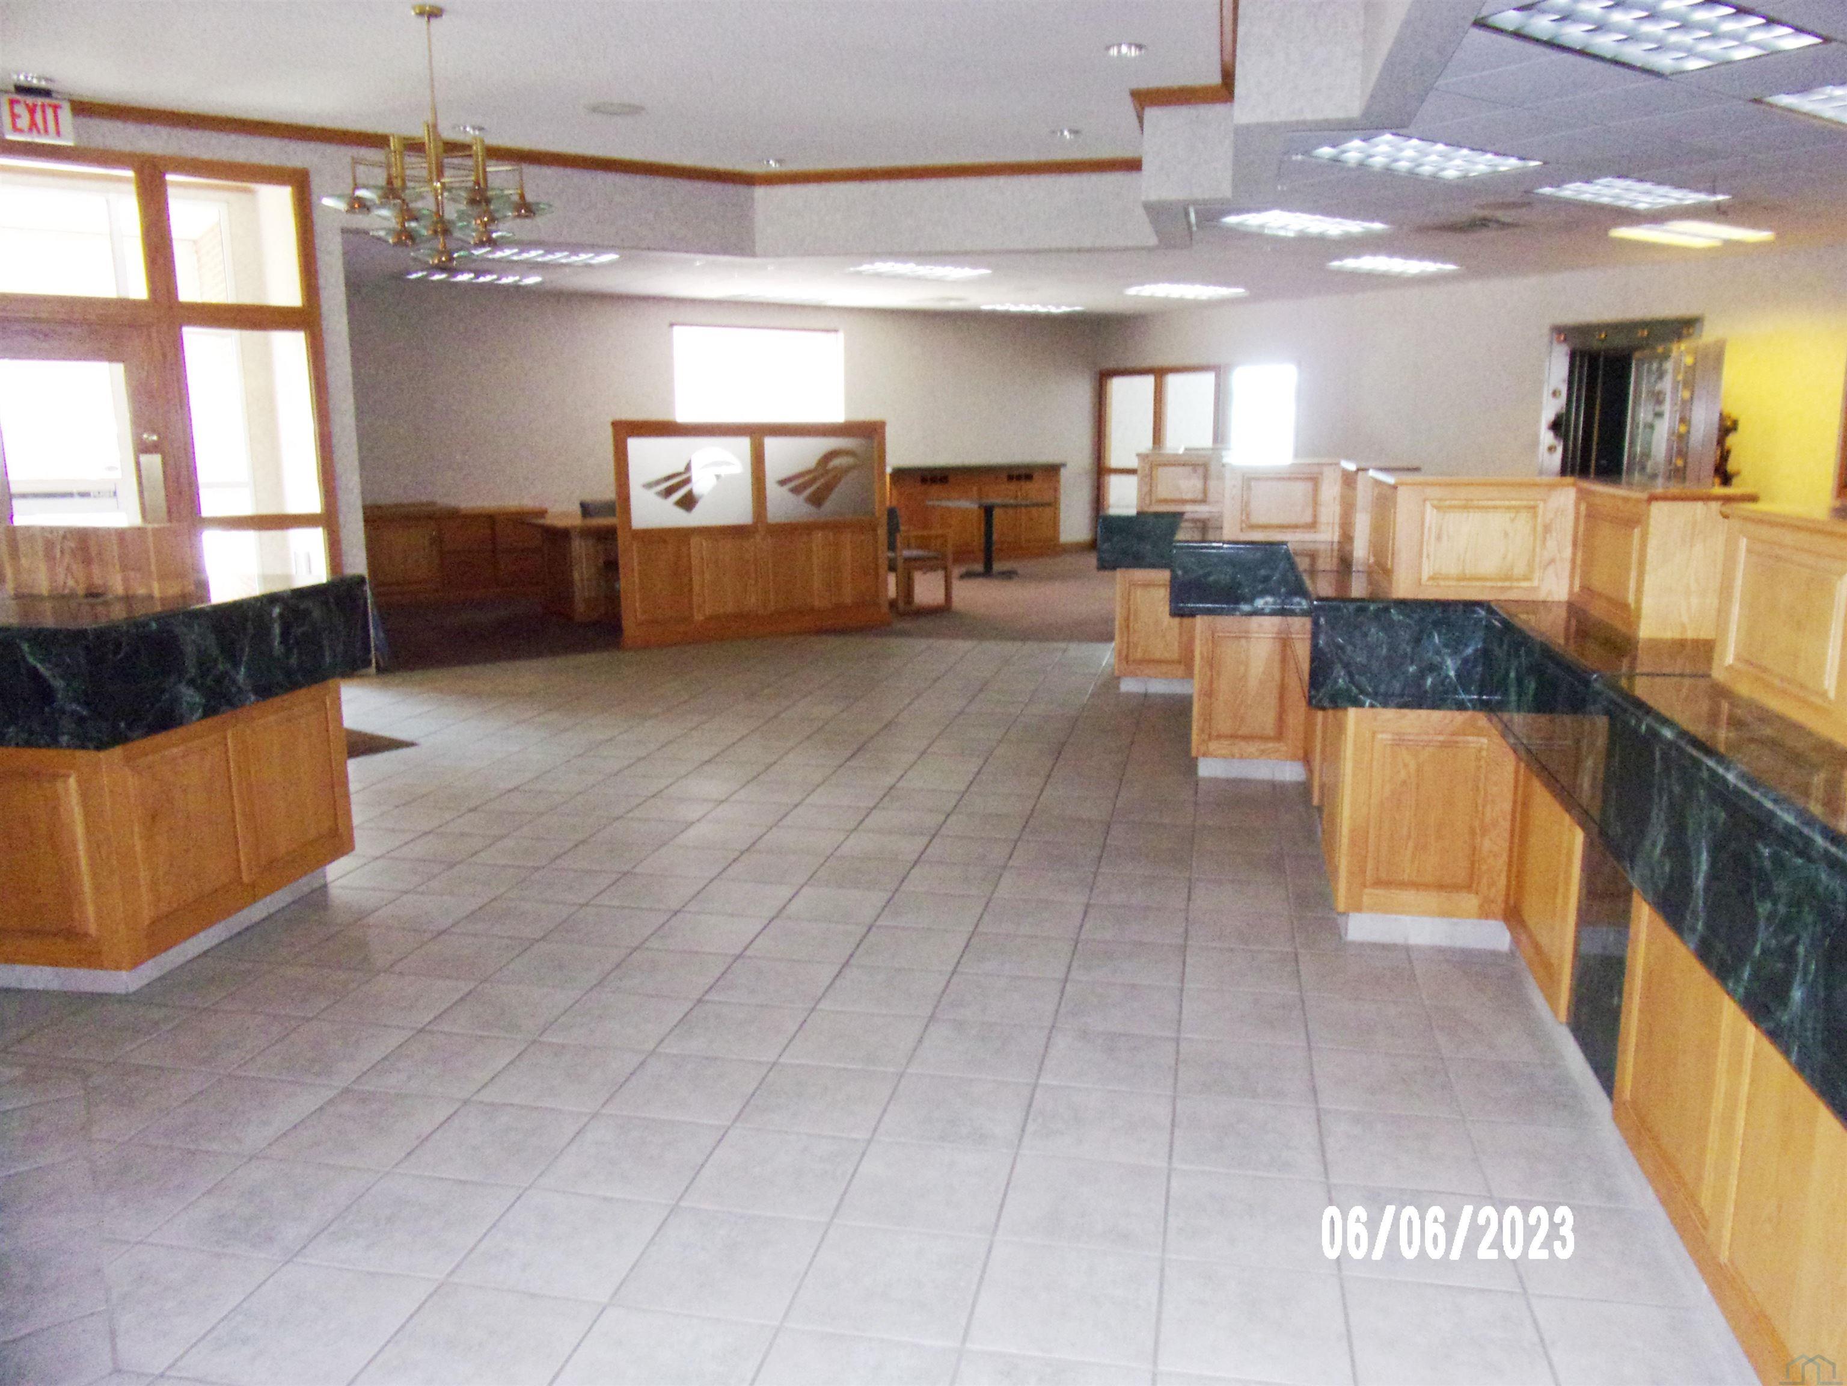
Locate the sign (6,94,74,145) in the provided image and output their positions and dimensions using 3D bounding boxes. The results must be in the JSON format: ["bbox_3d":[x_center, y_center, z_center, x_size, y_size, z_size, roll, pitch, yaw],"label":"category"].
[{"bbox_3d":[-4.691,-3.038,6.791,0.310,0.210,0.060,-7,13,-32],"label":"sign"}]

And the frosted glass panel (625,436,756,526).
[{"bbox_3d":[-1.628,-1.482,9.038,0.900,0.625,0.020,-7,13,-28],"label":"frosted glass panel"}]

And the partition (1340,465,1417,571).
[{"bbox_3d":[1.707,-0.701,4.835,0.210,0.330,0.660,2,11,12],"label":"partition"}]

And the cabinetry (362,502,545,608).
[{"bbox_3d":[-4.414,-1.262,12.011,1.750,0.820,0.540,-6,12,-26],"label":"cabinetry"}]

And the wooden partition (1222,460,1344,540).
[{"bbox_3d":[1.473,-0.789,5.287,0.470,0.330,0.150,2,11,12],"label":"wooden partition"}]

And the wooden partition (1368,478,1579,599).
[{"bbox_3d":[1.542,-0.469,3.686,0.460,0.330,0.620,2,11,12],"label":"wooden partition"}]

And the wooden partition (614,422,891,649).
[{"bbox_3d":[-1.200,-1.183,9.329,2.090,1.540,0.090,-7,13,-28],"label":"wooden partition"}]

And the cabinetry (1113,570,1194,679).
[{"bbox_3d":[1.337,-0.417,7.335,0.450,0.600,0.300,2,11,12],"label":"cabinetry"}]

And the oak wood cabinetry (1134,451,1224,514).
[{"bbox_3d":[1.426,-1.166,7.174,0.470,0.330,0.150,2,11,12],"label":"oak wood cabinetry"}]

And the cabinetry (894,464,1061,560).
[{"bbox_3d":[0.502,-2.126,15.208,2.450,1.080,0.550,-7,13,-32],"label":"cabinetry"}]

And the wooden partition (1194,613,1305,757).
[{"bbox_3d":[1.393,-0.046,5.476,0.460,0.600,0.300,2,11,12],"label":"wooden partition"}]

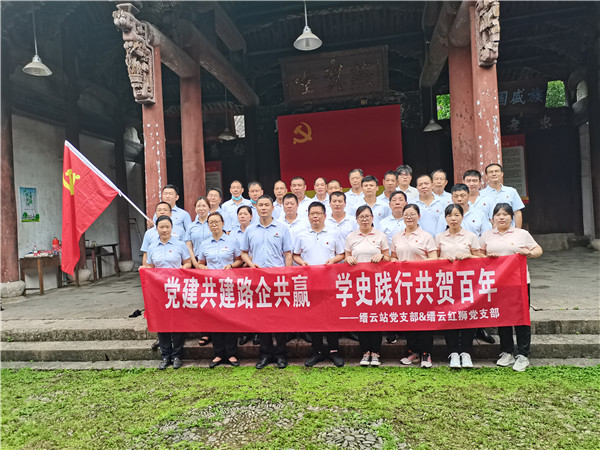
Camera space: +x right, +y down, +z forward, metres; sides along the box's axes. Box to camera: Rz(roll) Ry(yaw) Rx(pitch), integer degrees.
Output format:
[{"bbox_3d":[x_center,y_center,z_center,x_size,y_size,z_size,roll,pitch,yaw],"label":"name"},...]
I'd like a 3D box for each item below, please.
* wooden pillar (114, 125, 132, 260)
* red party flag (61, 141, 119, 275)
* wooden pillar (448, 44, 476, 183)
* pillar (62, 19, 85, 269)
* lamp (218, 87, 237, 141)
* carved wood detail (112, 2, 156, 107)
[{"bbox_3d":[-5.458,-1.026,13.850,0.330,4.241,0.330,-3,0,9],"label":"wooden pillar"},{"bbox_3d":[-2.522,-0.210,5.400,0.620,1.560,0.250,-3,0,-5],"label":"red party flag"},{"bbox_3d":[2.926,-1.279,8.013,0.400,3.923,0.400,-3,0,9],"label":"wooden pillar"},{"bbox_3d":[-5.856,-2.060,11.633,0.330,6.402,0.330,-3,0,9],"label":"pillar"},{"bbox_3d":[-1.823,-2.759,11.182,0.430,1.324,0.430,-3,0,9],"label":"lamp"},{"bbox_3d":[-2.469,-2.493,6.782,0.270,1.292,0.720,-3,0,9],"label":"carved wood detail"}]

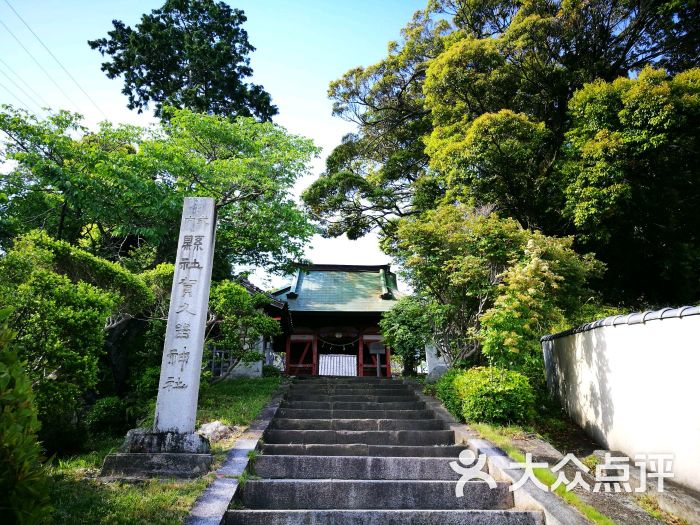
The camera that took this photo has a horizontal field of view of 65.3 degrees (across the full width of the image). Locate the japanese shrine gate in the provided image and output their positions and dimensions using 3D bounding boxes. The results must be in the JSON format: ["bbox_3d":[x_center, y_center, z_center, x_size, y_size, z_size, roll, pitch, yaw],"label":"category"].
[{"bbox_3d":[-0.600,2.689,24.275,6.100,5.600,4.800,1,-20,-2],"label":"japanese shrine gate"}]

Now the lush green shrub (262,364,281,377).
[{"bbox_3d":[-1.930,2.530,13.138,0.550,0.470,0.500,1,-20,-2],"label":"lush green shrub"}]

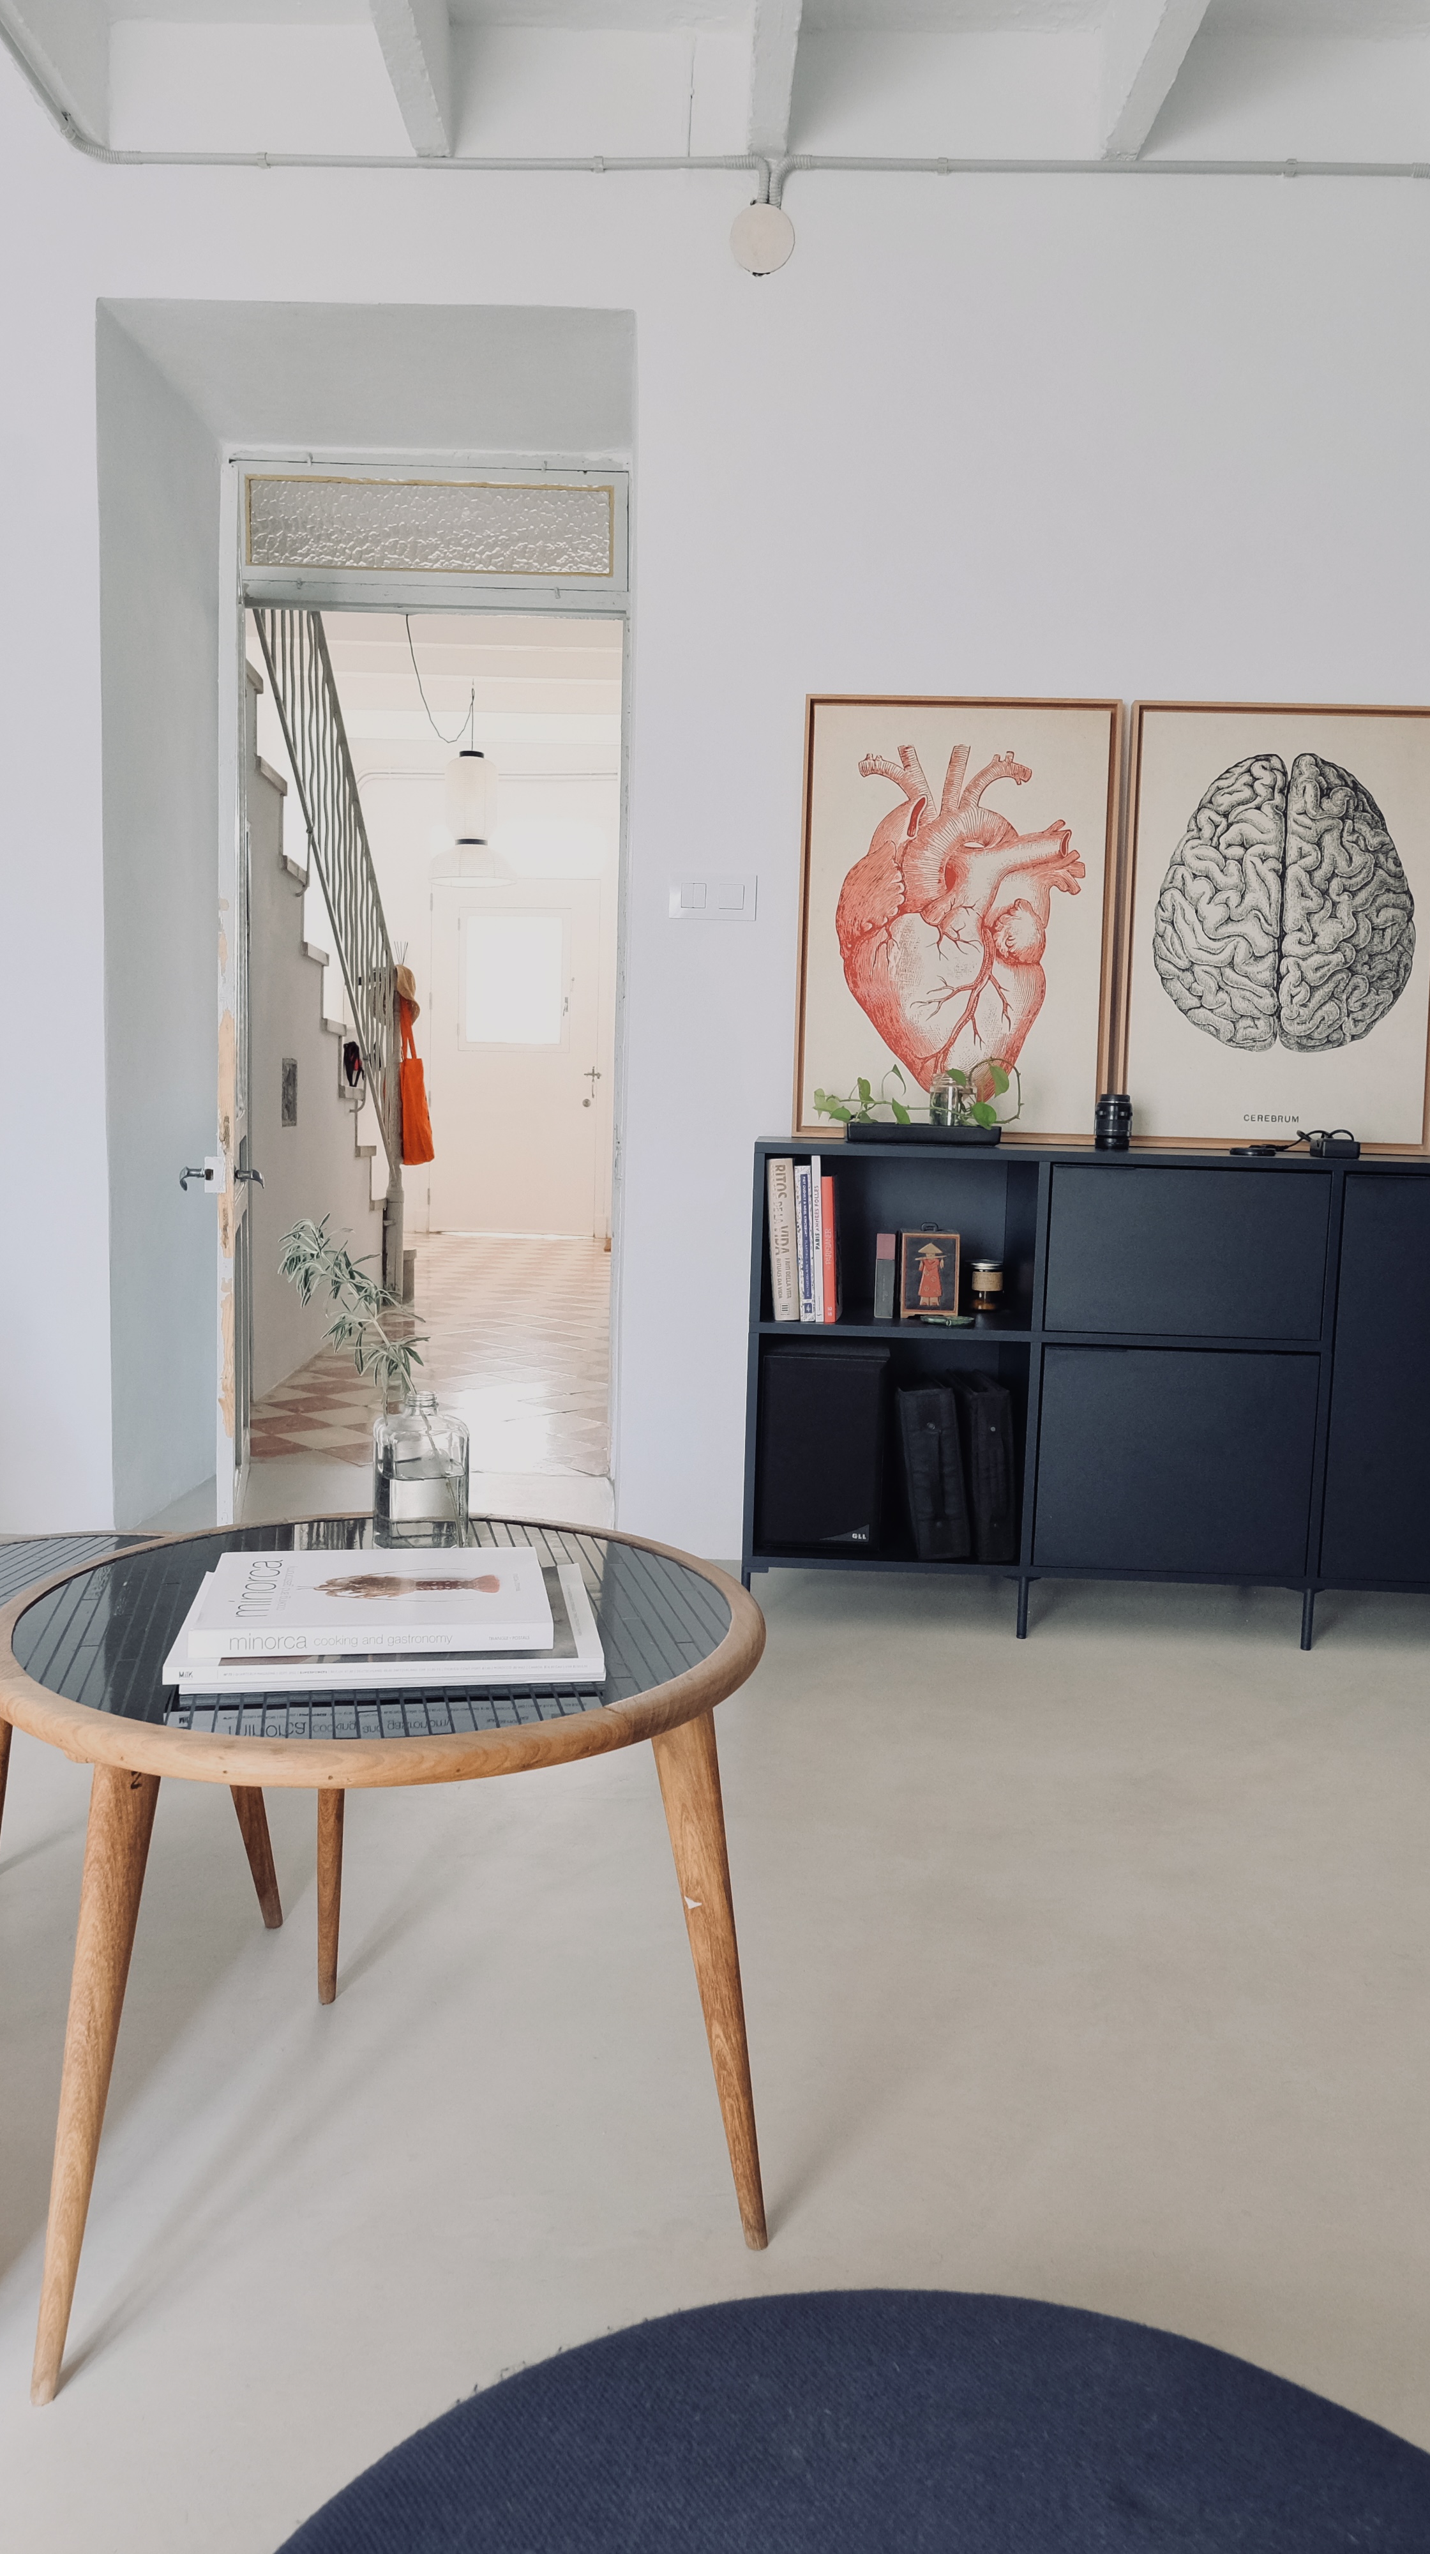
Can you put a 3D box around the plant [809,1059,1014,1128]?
[{"bbox_3d":[0.358,-0.334,2.896,0.373,0.124,0.153,2,6,2],"label":"plant"}]

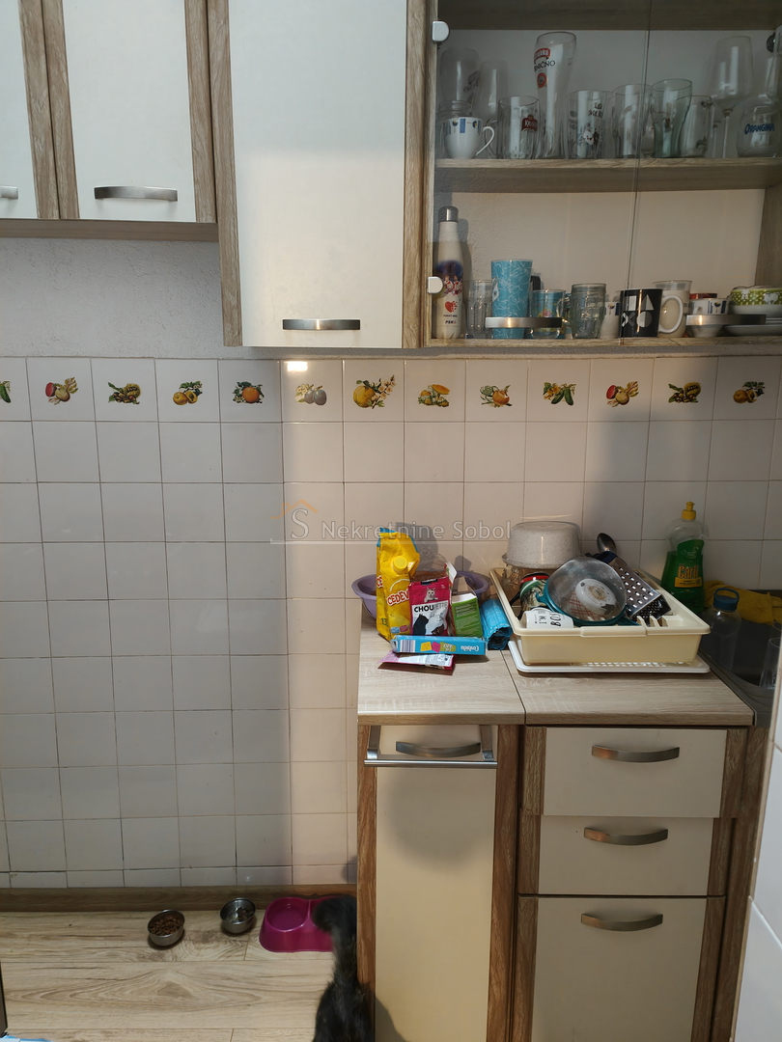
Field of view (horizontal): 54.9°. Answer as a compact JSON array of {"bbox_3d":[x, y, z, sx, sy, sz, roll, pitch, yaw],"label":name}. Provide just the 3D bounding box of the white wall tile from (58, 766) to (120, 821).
[{"bbox_3d":[-0.801,0.726,2.012,0.149,0.149,0.008,0,10,-1],"label":"white wall tile"}]

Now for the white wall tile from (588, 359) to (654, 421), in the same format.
[{"bbox_3d":[0.571,-0.326,1.872,0.150,0.150,0.008,0,11,-1],"label":"white wall tile"}]

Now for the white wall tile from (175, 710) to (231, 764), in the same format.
[{"bbox_3d":[-0.492,0.571,1.990,0.149,0.149,0.008,0,10,-1],"label":"white wall tile"}]

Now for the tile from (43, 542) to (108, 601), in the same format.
[{"bbox_3d":[-0.800,0.129,1.913,0.150,0.150,0.010,0,9,-2],"label":"tile"}]

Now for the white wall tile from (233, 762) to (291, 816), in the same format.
[{"bbox_3d":[-0.345,0.722,2.028,0.150,0.150,0.010,0,9,-2],"label":"white wall tile"}]

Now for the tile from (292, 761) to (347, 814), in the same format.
[{"bbox_3d":[-0.195,0.732,2.063,0.150,0.150,0.008,0,11,-1],"label":"tile"}]

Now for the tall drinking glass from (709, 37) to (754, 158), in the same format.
[{"bbox_3d":[0.706,-0.855,1.563,0.085,0.238,0.085,0,10,-1],"label":"tall drinking glass"}]

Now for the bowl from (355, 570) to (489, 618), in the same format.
[{"bbox_3d":[0.070,0.215,1.778,0.318,0.120,0.318,0,11,-1],"label":"bowl"}]

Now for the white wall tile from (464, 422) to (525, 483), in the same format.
[{"bbox_3d":[0.262,-0.173,1.893,0.150,0.150,0.008,0,10,-1],"label":"white wall tile"}]

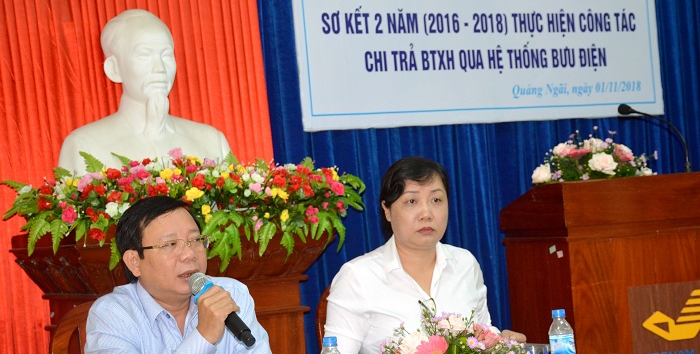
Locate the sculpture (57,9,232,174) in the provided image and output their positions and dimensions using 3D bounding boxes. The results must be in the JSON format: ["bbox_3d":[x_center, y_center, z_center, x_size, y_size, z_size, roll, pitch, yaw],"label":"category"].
[{"bbox_3d":[-0.716,-0.209,4.300,0.570,0.750,0.330,-4,-2,-29],"label":"sculpture"}]

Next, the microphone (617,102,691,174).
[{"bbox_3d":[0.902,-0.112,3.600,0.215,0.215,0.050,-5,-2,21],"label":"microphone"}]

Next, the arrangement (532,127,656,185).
[{"bbox_3d":[0.707,-0.060,3.520,0.345,0.160,0.250,-4,-2,-13],"label":"arrangement"}]

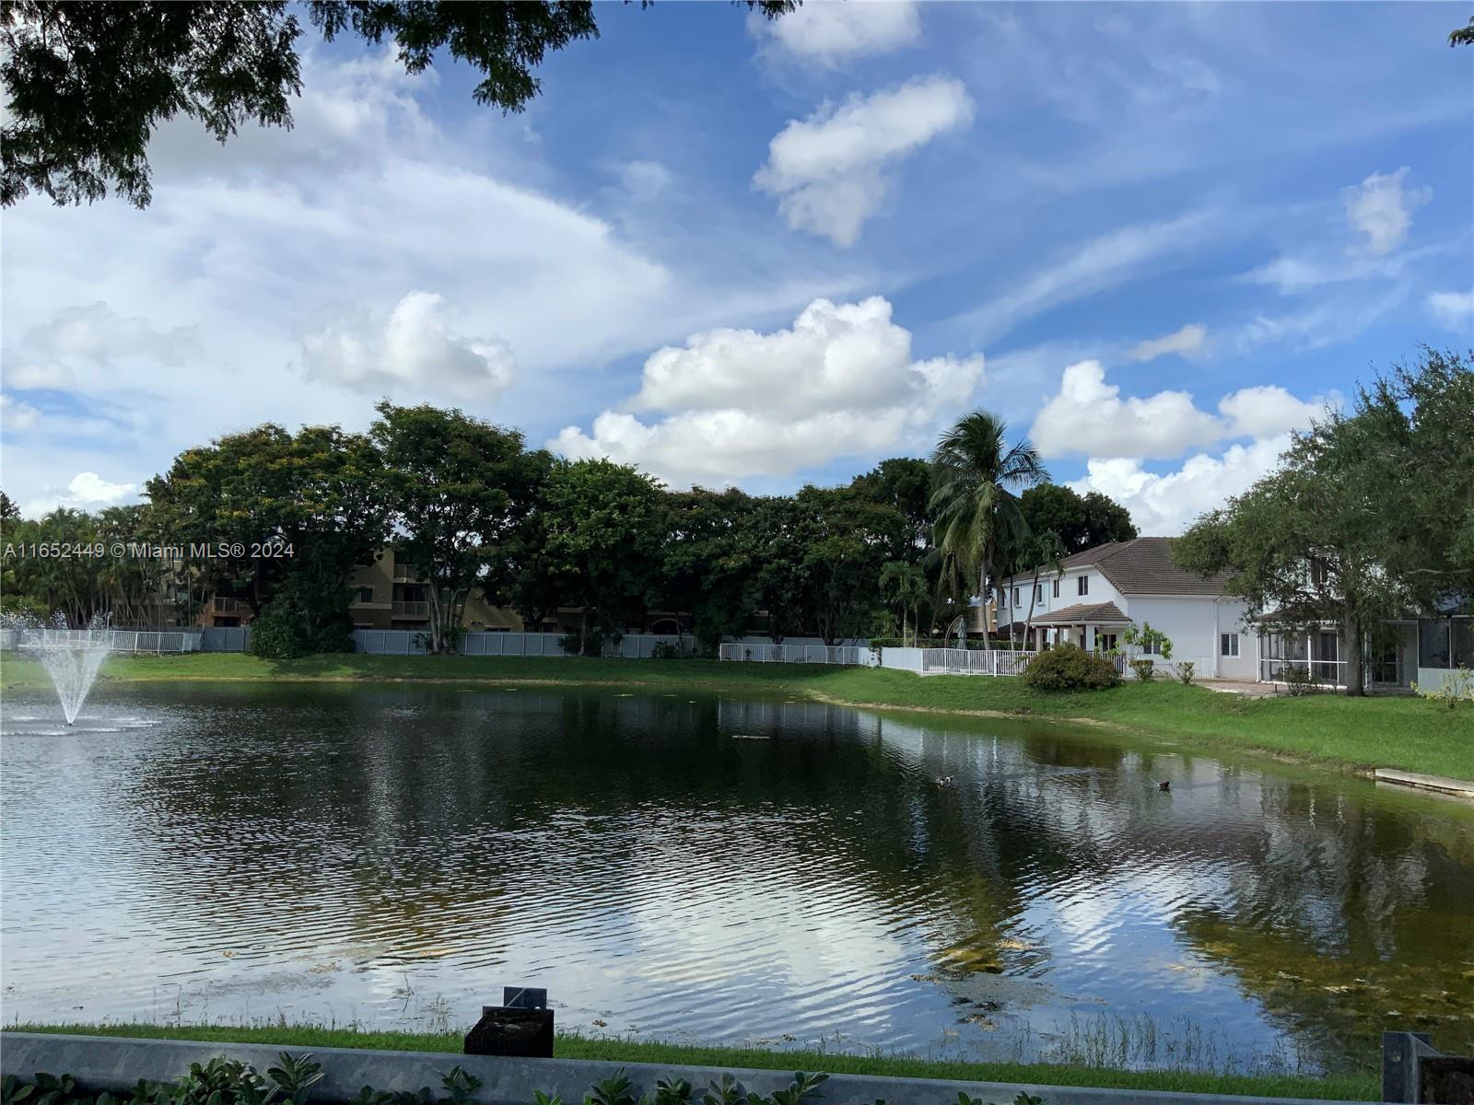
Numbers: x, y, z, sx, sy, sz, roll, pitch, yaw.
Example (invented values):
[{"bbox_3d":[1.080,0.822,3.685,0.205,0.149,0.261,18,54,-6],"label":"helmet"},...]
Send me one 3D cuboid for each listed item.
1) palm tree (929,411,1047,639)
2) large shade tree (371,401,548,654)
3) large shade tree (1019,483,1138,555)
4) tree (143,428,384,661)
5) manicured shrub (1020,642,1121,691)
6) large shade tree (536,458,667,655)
[{"bbox_3d":[13.011,-0.657,64.000,6.150,13.430,6.200,1,-4,0],"label":"palm tree"},{"bbox_3d":[-20.186,-1.784,90.000,12.930,18.510,12.300,1,-4,0],"label":"large shade tree"},{"bbox_3d":[27.006,1.691,98.000,10.050,14.260,10.000,1,-4,0],"label":"large shade tree"},{"bbox_3d":[-33.442,-0.923,88.000,17.400,16.620,14.500,1,-4,0],"label":"tree"},{"bbox_3d":[14.765,5.083,54.500,4.370,2.080,3.800,1,-4,0],"label":"manicured shrub"},{"bbox_3d":[-9.917,0.316,90.500,9.620,14.560,9.500,1,-4,0],"label":"large shade tree"}]

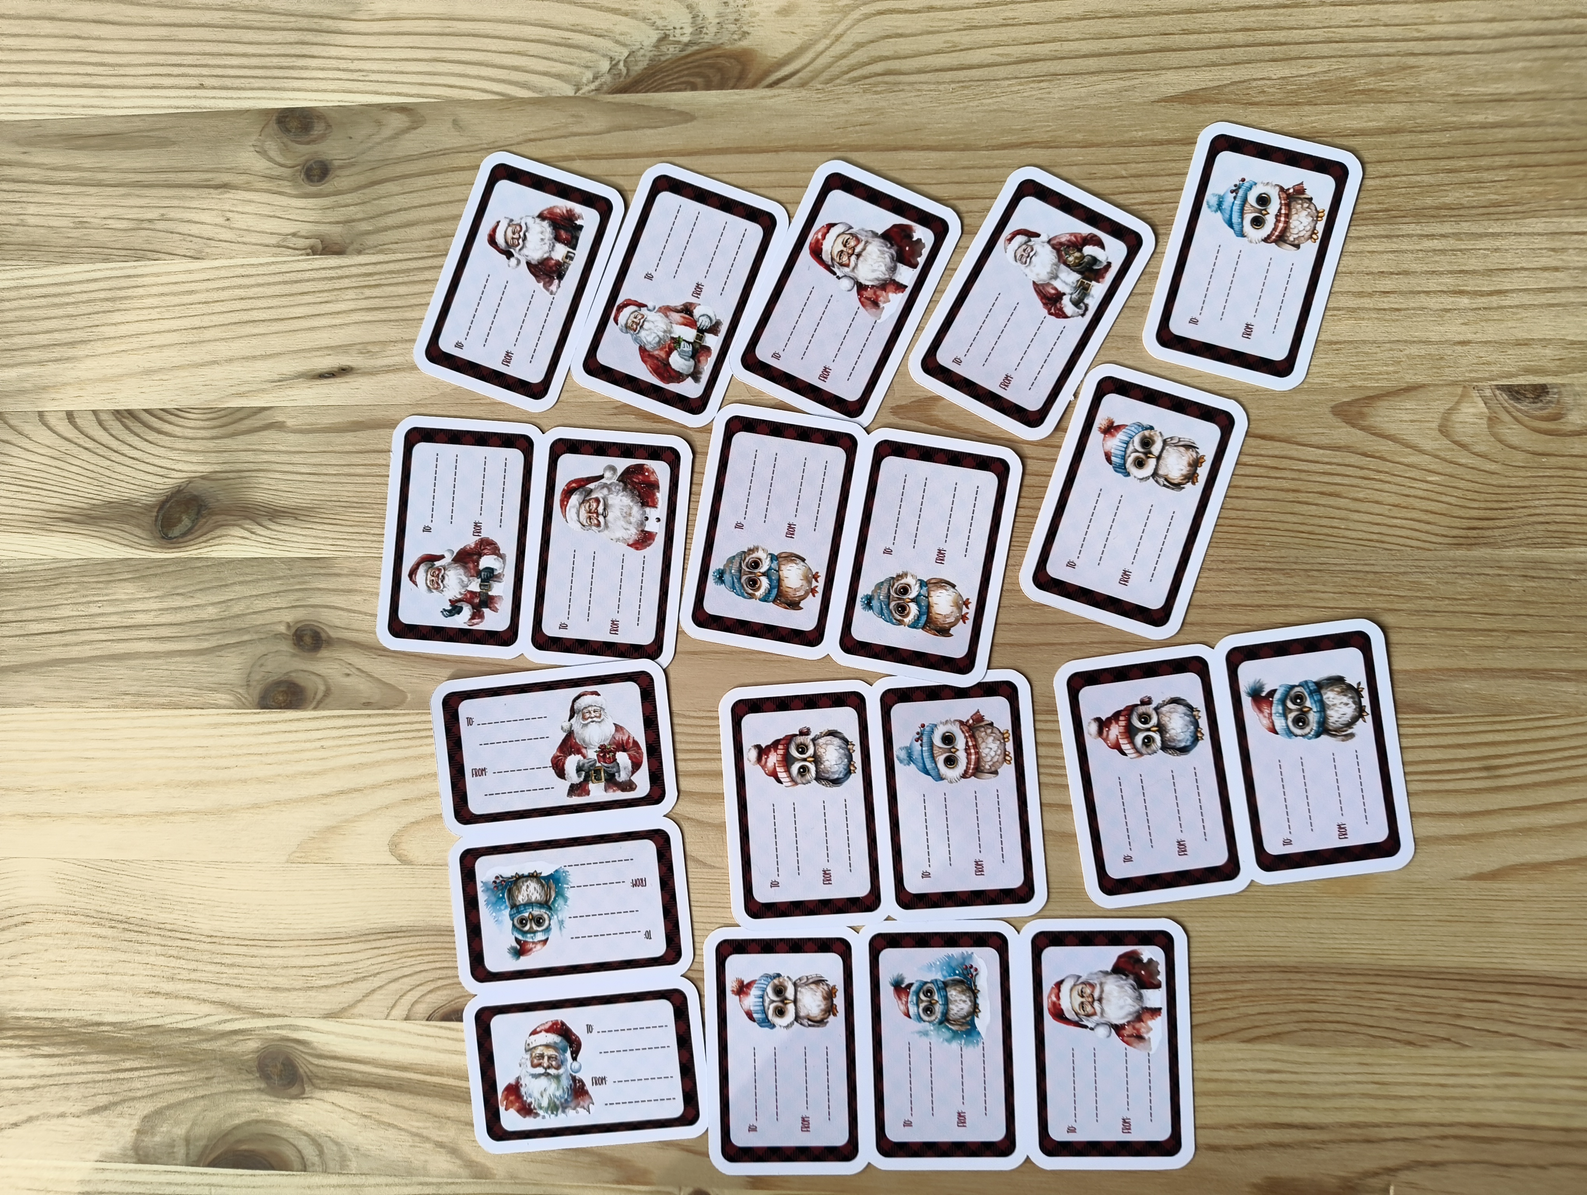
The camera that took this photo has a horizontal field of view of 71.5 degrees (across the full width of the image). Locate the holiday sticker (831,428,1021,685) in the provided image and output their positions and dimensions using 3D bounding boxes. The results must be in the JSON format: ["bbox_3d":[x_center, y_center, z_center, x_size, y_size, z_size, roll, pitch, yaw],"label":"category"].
[{"bbox_3d":[0.041,-0.013,0.342,0.050,0.001,0.076,10,90,5],"label":"holiday sticker"}]

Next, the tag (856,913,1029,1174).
[{"bbox_3d":[0.046,0.137,0.338,0.050,0.001,0.076,-2,89,4],"label":"tag"}]

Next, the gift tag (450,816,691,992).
[{"bbox_3d":[-0.071,0.097,0.348,0.076,0.001,0.050,-7,88,4],"label":"gift tag"}]

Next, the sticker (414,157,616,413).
[{"bbox_3d":[-0.089,-0.103,0.359,0.051,0.001,0.077,20,90,5],"label":"sticker"}]

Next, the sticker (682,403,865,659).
[{"bbox_3d":[-0.006,-0.021,0.345,0.050,0.001,0.076,10,90,5],"label":"sticker"}]

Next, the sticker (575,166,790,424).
[{"bbox_3d":[-0.037,-0.098,0.354,0.051,0.001,0.077,21,90,5],"label":"sticker"}]

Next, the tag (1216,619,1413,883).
[{"bbox_3d":[0.159,0.047,0.336,0.051,0.001,0.077,-8,88,4],"label":"tag"}]

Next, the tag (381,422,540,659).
[{"bbox_3d":[-0.107,-0.020,0.353,0.050,0.001,0.076,5,89,4],"label":"tag"}]

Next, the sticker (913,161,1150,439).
[{"bbox_3d":[0.074,-0.091,0.341,0.050,0.001,0.076,29,91,4],"label":"sticker"}]

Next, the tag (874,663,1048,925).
[{"bbox_3d":[0.050,0.061,0.339,0.050,0.001,0.076,-4,88,4],"label":"tag"}]

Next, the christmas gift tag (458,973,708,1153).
[{"bbox_3d":[-0.065,0.147,0.346,0.076,0.001,0.050,-7,88,4],"label":"christmas gift tag"}]

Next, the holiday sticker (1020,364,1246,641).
[{"bbox_3d":[0.103,-0.029,0.333,0.050,0.001,0.076,18,90,5],"label":"holiday sticker"}]

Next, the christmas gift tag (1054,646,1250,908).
[{"bbox_3d":[0.109,0.054,0.335,0.050,0.001,0.076,-8,88,4],"label":"christmas gift tag"}]

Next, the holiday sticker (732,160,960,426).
[{"bbox_3d":[0.016,-0.096,0.350,0.051,0.001,0.077,25,91,4],"label":"holiday sticker"}]

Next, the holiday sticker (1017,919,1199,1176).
[{"bbox_3d":[0.096,0.137,0.339,0.051,0.001,0.077,-2,89,4],"label":"holiday sticker"}]

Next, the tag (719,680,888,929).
[{"bbox_3d":[0.004,0.066,0.348,0.051,0.001,0.077,-4,88,4],"label":"tag"}]

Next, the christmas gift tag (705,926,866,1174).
[{"bbox_3d":[-0.002,0.142,0.346,0.051,0.001,0.077,-2,89,4],"label":"christmas gift tag"}]

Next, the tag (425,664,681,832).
[{"bbox_3d":[-0.077,0.049,0.354,0.077,0.001,0.051,-7,88,4],"label":"tag"}]

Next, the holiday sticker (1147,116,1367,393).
[{"bbox_3d":[0.142,-0.106,0.341,0.051,0.001,0.077,16,90,5],"label":"holiday sticker"}]

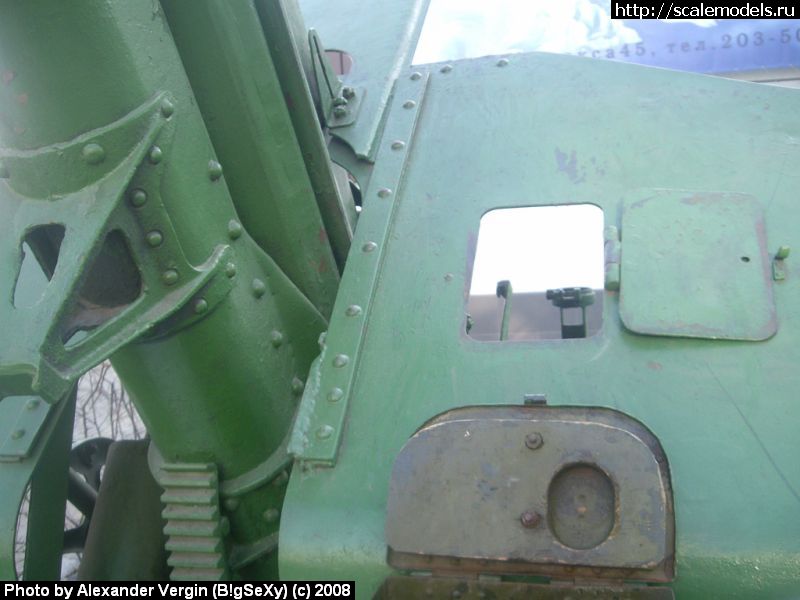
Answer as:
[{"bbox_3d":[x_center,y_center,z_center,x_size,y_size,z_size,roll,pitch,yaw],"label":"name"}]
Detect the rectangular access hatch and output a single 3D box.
[{"bbox_3d":[0.337,-0.043,1.004,0.164,0.208,0.012,4,-35,10],"label":"rectangular access hatch"}]

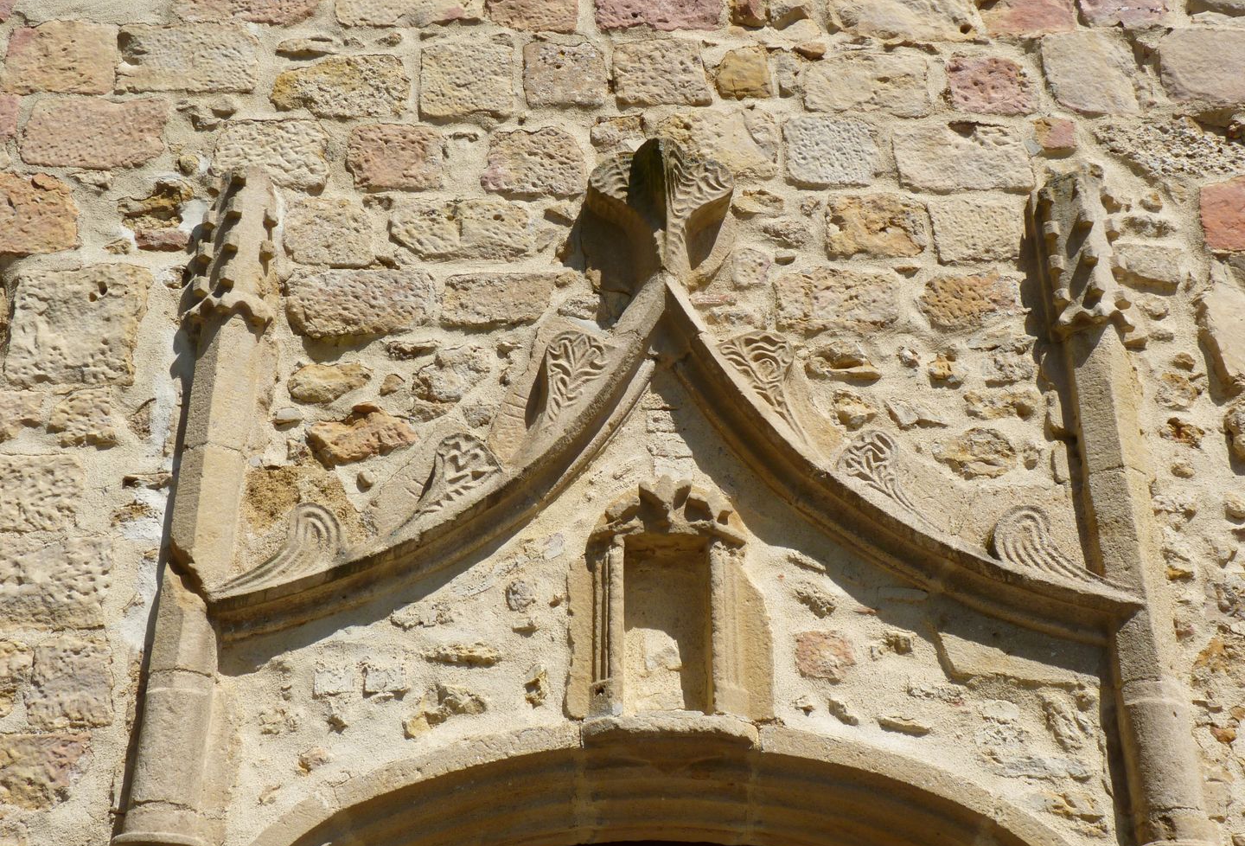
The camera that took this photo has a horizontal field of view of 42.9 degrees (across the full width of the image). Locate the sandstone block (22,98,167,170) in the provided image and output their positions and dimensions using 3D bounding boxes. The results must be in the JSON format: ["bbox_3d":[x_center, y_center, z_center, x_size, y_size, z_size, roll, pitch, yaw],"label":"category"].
[{"bbox_3d":[-1.668,-0.858,5.106,0.444,0.289,0.240,0,-28,0],"label":"sandstone block"}]

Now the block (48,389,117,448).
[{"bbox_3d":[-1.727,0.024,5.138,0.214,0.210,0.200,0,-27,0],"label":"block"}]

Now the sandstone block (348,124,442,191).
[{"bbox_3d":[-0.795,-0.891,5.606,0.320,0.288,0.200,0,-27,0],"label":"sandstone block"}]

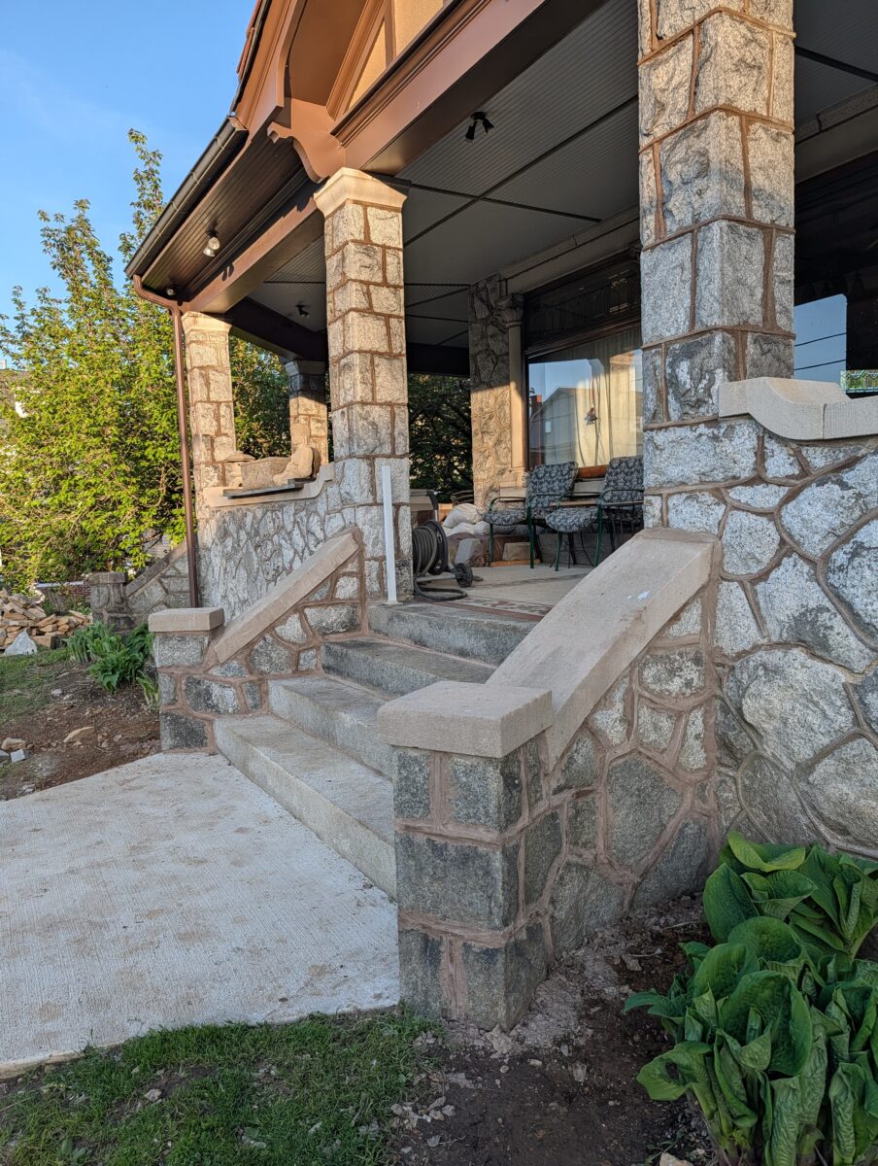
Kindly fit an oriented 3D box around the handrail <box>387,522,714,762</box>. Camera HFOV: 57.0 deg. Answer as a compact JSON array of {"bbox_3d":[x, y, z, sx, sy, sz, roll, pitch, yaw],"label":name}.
[{"bbox_3d":[0.392,0.196,2.644,1.377,0.662,0.501,-8,7,-44],"label":"handrail"}]

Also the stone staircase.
[{"bbox_3d":[-0.142,0.620,4.079,1.334,0.796,2.484,-6,6,-31],"label":"stone staircase"}]

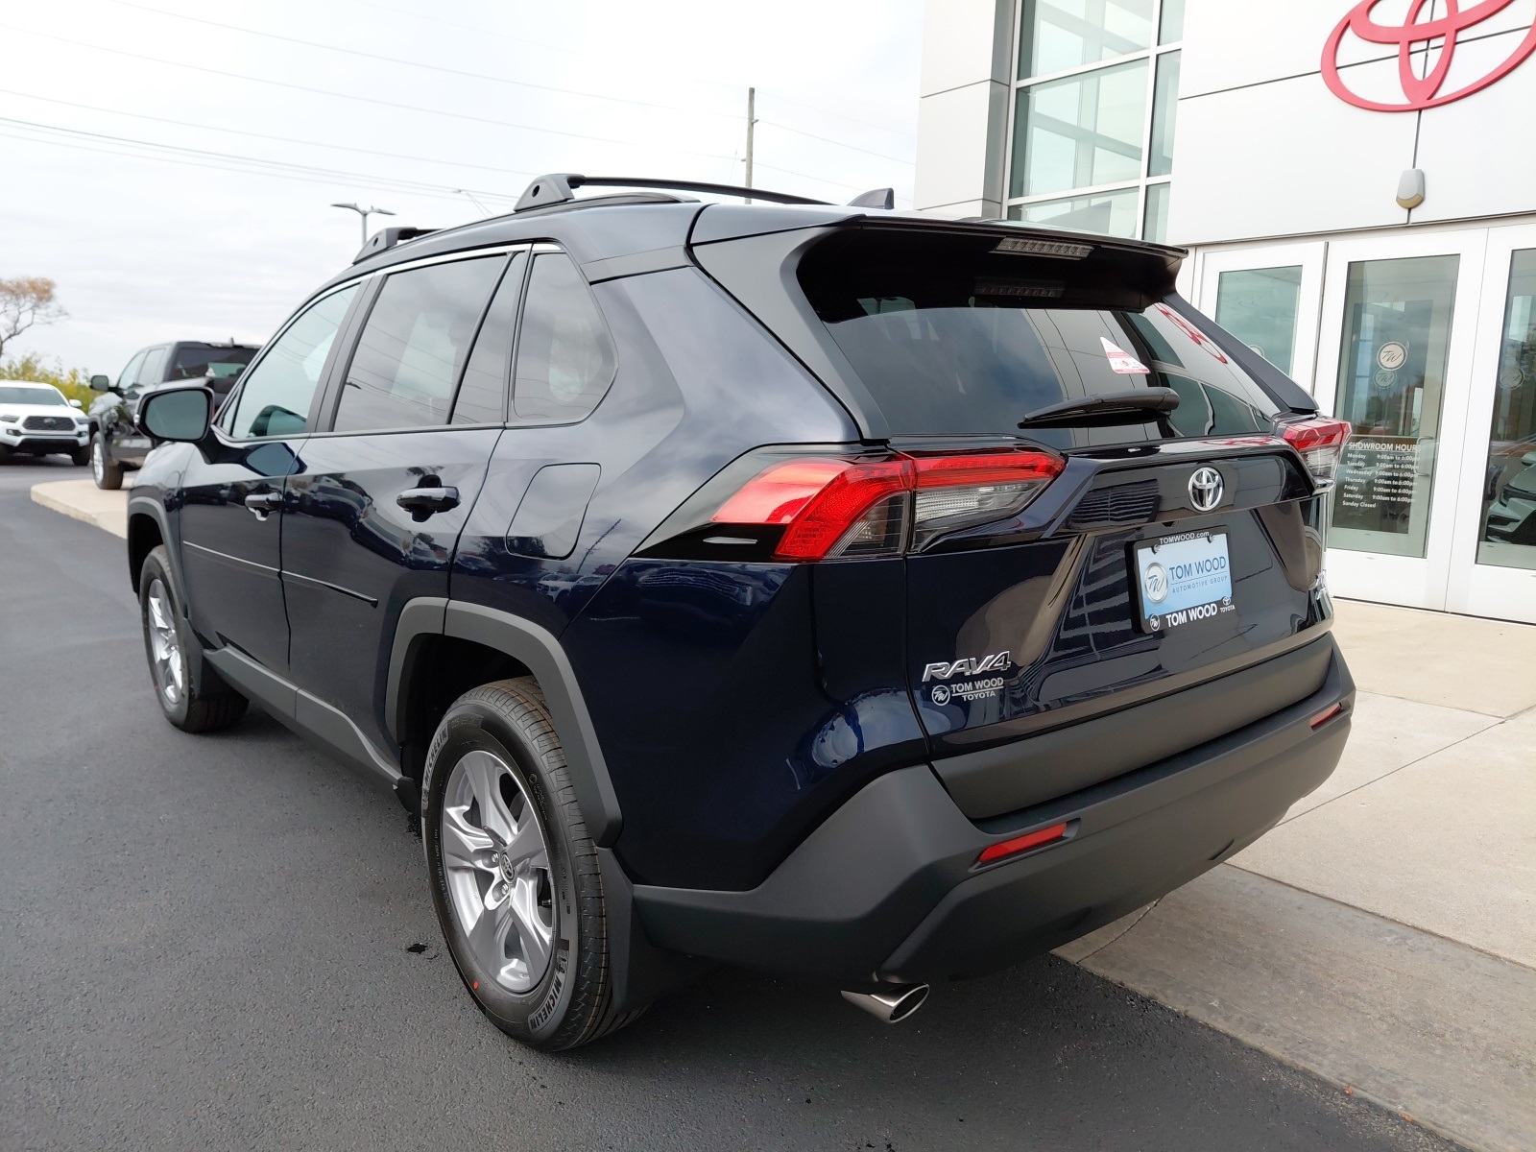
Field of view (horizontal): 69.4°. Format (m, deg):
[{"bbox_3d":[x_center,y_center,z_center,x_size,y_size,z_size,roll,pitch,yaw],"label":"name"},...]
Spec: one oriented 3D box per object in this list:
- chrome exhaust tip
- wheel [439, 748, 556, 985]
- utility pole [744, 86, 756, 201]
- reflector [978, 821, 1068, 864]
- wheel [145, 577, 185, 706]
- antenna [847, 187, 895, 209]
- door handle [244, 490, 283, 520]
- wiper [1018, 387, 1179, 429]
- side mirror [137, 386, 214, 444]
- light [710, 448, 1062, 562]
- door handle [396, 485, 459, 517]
[{"bbox_3d":[0.183,0.670,1.814,0.085,0.064,0.140,-8,12,-40],"label":"chrome exhaust tip"},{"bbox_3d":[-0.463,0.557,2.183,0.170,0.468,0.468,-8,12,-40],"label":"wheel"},{"bbox_3d":[-0.730,-8.864,34.696,0.260,12.265,0.260,2,7,0],"label":"utility pole"},{"bbox_3d":[0.384,0.389,1.644,0.170,0.033,0.030,-8,12,-40],"label":"reflector"},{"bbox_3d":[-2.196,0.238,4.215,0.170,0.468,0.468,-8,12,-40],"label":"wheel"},{"bbox_3d":[0.225,-0.818,2.439,0.060,0.063,0.165,-8,12,-40],"label":"antenna"},{"bbox_3d":[-1.392,-0.211,3.066,0.052,0.056,0.205,-8,12,-40],"label":"door handle"},{"bbox_3d":[0.580,-0.285,1.851,0.405,0.068,0.075,-8,12,-40],"label":"wiper"},{"bbox_3d":[-1.815,-0.495,3.378,0.215,0.175,0.160,-8,12,-40],"label":"side mirror"},{"bbox_3d":[0.196,-0.126,1.647,0.485,0.160,0.300,-8,12,-40],"label":"light"},{"bbox_3d":[-0.684,-0.156,2.236,0.052,0.055,0.215,-8,12,-40],"label":"door handle"}]

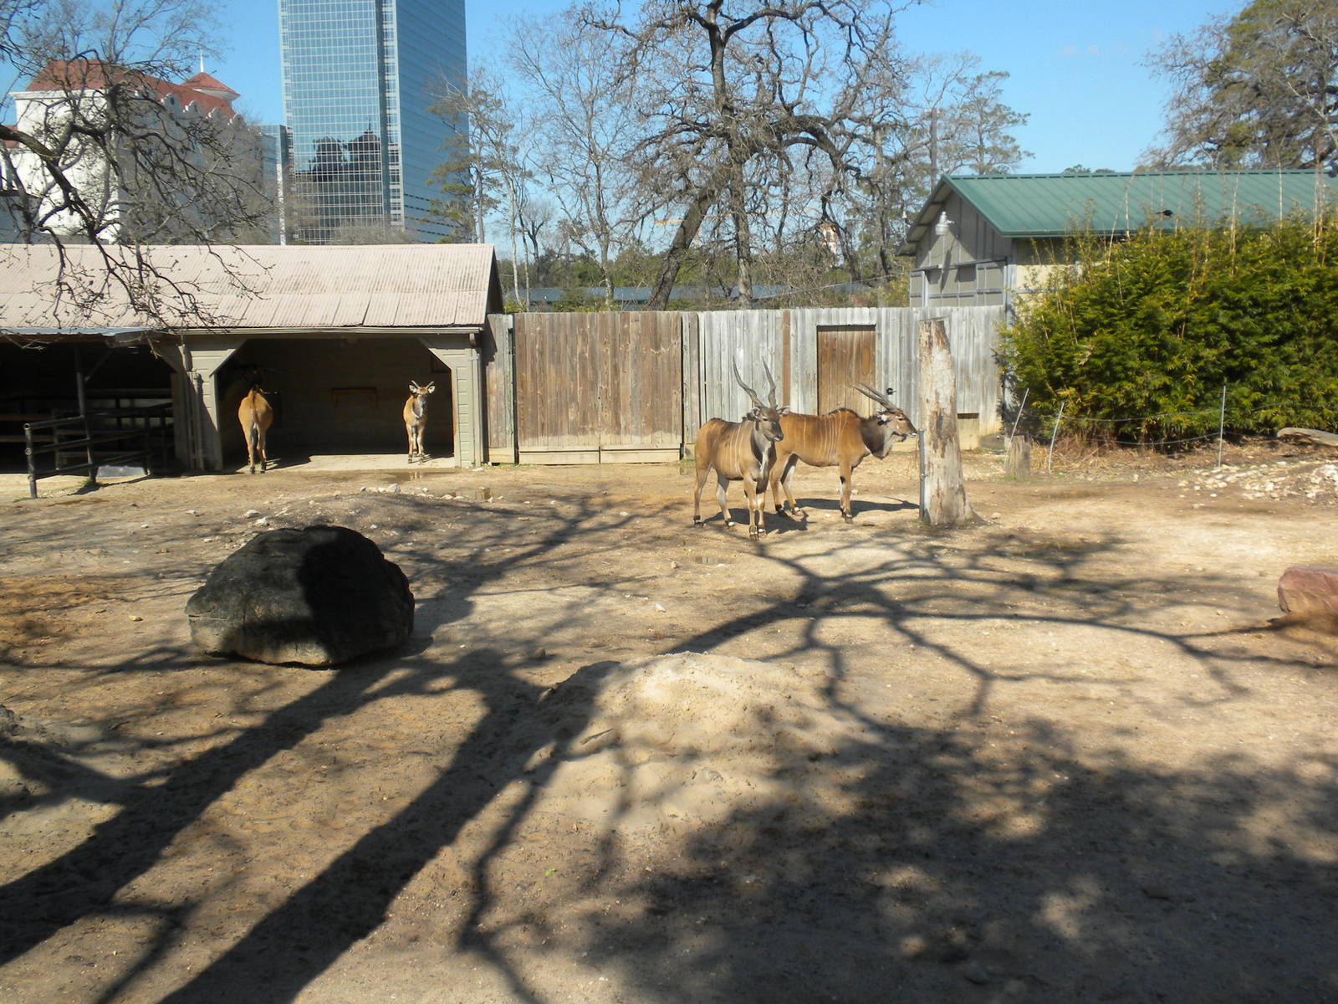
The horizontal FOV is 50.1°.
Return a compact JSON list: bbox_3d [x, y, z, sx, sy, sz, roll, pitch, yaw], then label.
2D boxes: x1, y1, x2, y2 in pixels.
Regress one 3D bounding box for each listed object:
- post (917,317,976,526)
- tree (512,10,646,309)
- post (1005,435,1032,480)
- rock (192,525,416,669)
[{"bbox_3d":[3.625,-1.029,18.609,0.700,2.620,0.580,1,8,11],"label":"post"},{"bbox_3d":[-2.893,-9.166,45.107,4.540,12.120,4.540,-1,7,-3],"label":"tree"},{"bbox_3d":[5.802,-0.757,23.636,0.420,0.710,0.380,1,8,14],"label":"post"},{"bbox_3d":[-3.123,0.724,12.098,1.860,1.050,1.420,-3,8,-15],"label":"rock"}]

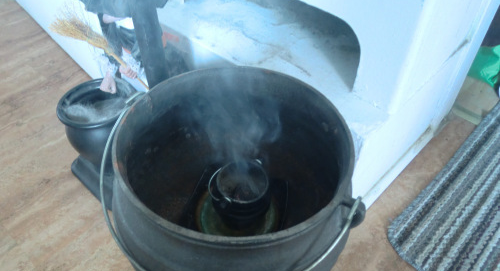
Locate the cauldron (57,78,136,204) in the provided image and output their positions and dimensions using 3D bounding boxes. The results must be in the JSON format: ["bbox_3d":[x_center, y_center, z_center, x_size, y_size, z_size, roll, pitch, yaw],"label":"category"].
[{"bbox_3d":[-0.513,-0.011,1.330,0.280,0.271,0.280,1,43,-1],"label":"cauldron"}]

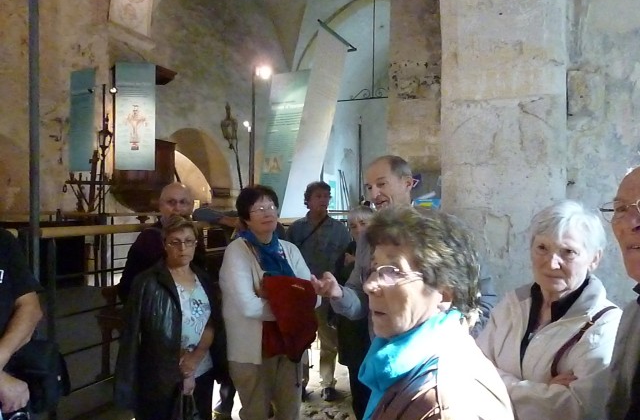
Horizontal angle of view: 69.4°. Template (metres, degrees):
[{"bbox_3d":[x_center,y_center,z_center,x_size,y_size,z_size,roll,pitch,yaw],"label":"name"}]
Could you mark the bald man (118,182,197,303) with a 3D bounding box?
[{"bbox_3d":[-0.860,0.690,2.670,0.550,1.700,0.360,0,1,-32],"label":"bald man"}]

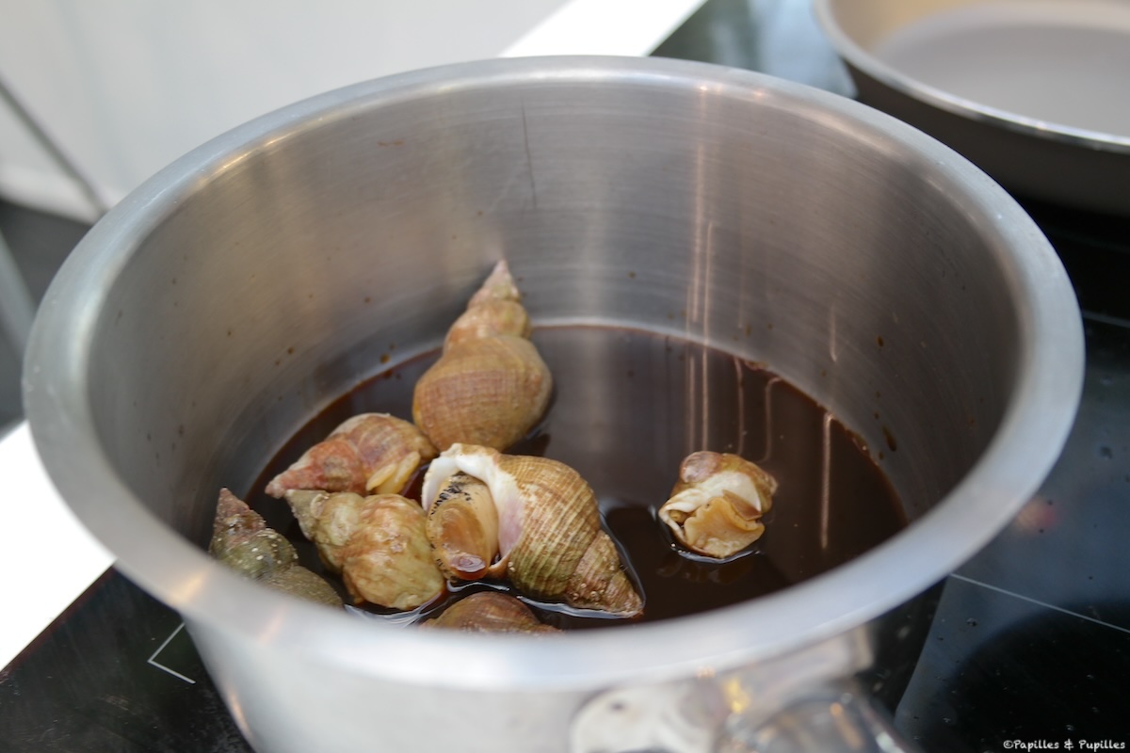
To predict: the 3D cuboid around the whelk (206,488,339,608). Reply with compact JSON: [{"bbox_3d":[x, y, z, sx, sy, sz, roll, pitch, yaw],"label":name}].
[{"bbox_3d":[-0.080,0.053,0.278,0.035,0.033,0.060,-26,59,-26],"label":"whelk"}]

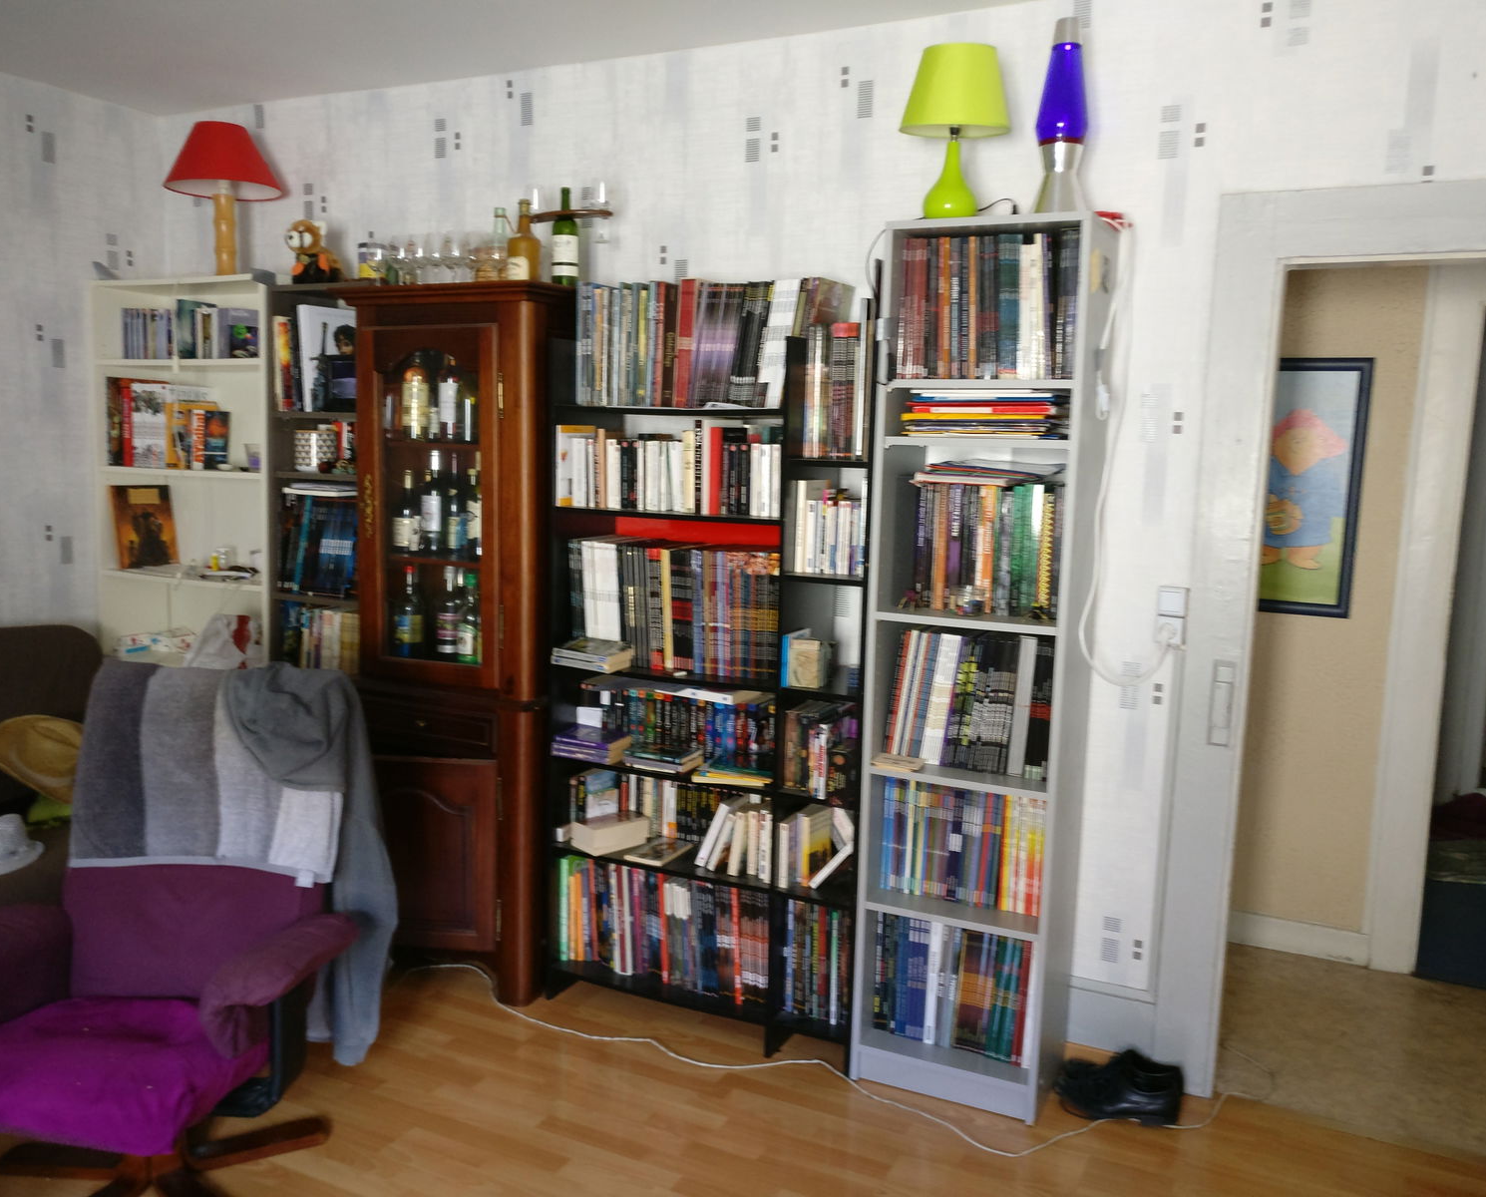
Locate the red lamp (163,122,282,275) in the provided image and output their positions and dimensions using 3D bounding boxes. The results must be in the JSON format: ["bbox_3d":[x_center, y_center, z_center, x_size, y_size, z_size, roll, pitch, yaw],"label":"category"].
[{"bbox_3d":[-1.643,-1.253,4.091,0.355,0.465,0.355,5,8,27],"label":"red lamp"}]

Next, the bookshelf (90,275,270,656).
[{"bbox_3d":[-1.773,-0.054,4.364,0.790,1.985,0.285,5,8,27],"label":"bookshelf"}]

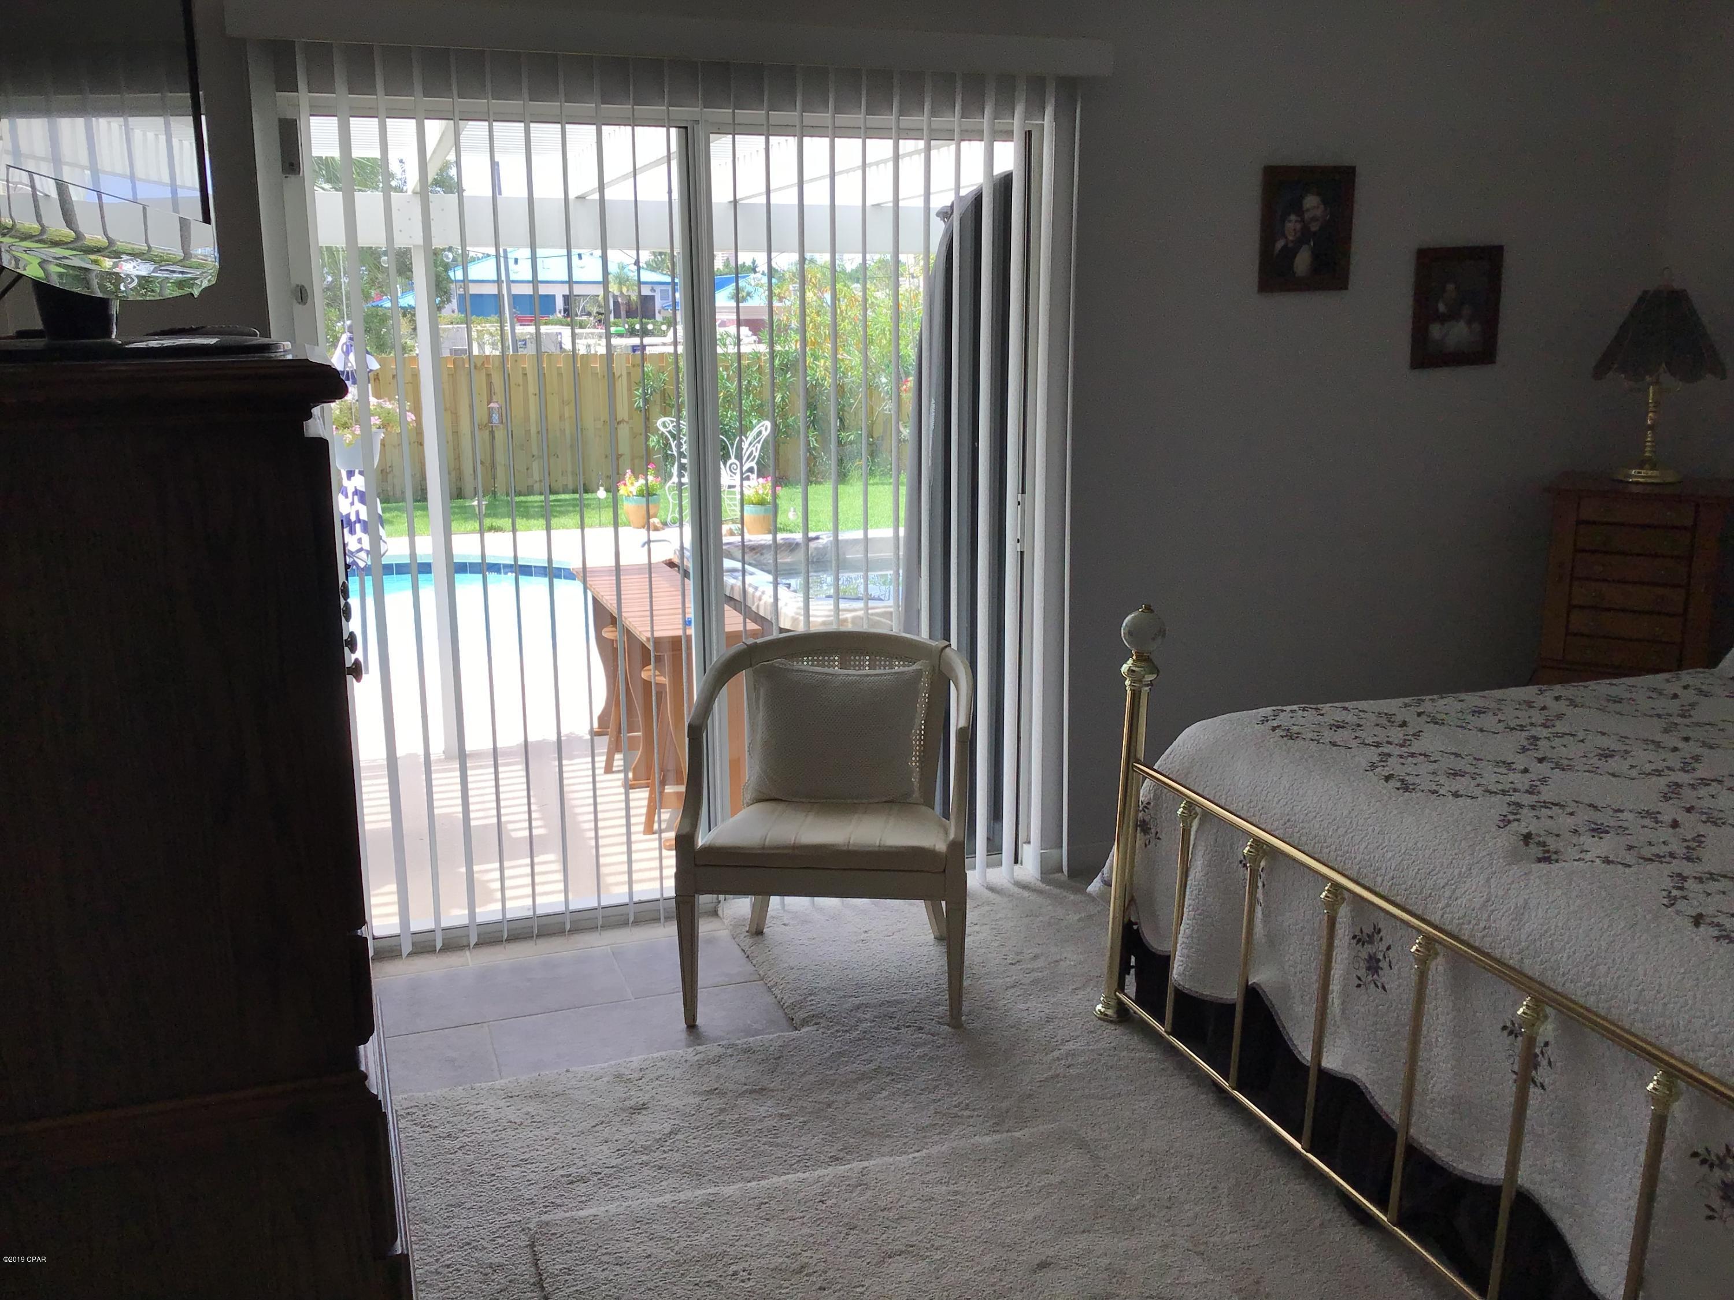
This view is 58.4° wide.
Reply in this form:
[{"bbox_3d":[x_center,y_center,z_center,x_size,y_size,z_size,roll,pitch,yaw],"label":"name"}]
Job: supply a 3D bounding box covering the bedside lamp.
[{"bbox_3d":[2.127,-0.735,4.191,0.325,0.560,0.325,7,14,31],"label":"bedside lamp"}]

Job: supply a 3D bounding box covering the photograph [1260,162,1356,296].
[{"bbox_3d":[1.139,-1.091,4.026,0.280,0.316,0.022,-5,13,-19],"label":"photograph"}]

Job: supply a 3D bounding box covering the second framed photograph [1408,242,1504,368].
[{"bbox_3d":[1.606,-0.933,4.229,0.280,0.316,0.022,-5,13,-19],"label":"second framed photograph"}]

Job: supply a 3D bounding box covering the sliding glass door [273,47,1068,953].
[{"bbox_3d":[-0.384,-0.303,3.771,1.830,1.980,0.130,-5,13,-19],"label":"sliding glass door"}]

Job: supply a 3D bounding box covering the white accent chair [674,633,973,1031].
[{"bbox_3d":[-0.080,0.374,3.487,0.610,0.765,0.560,0,12,3],"label":"white accent chair"}]

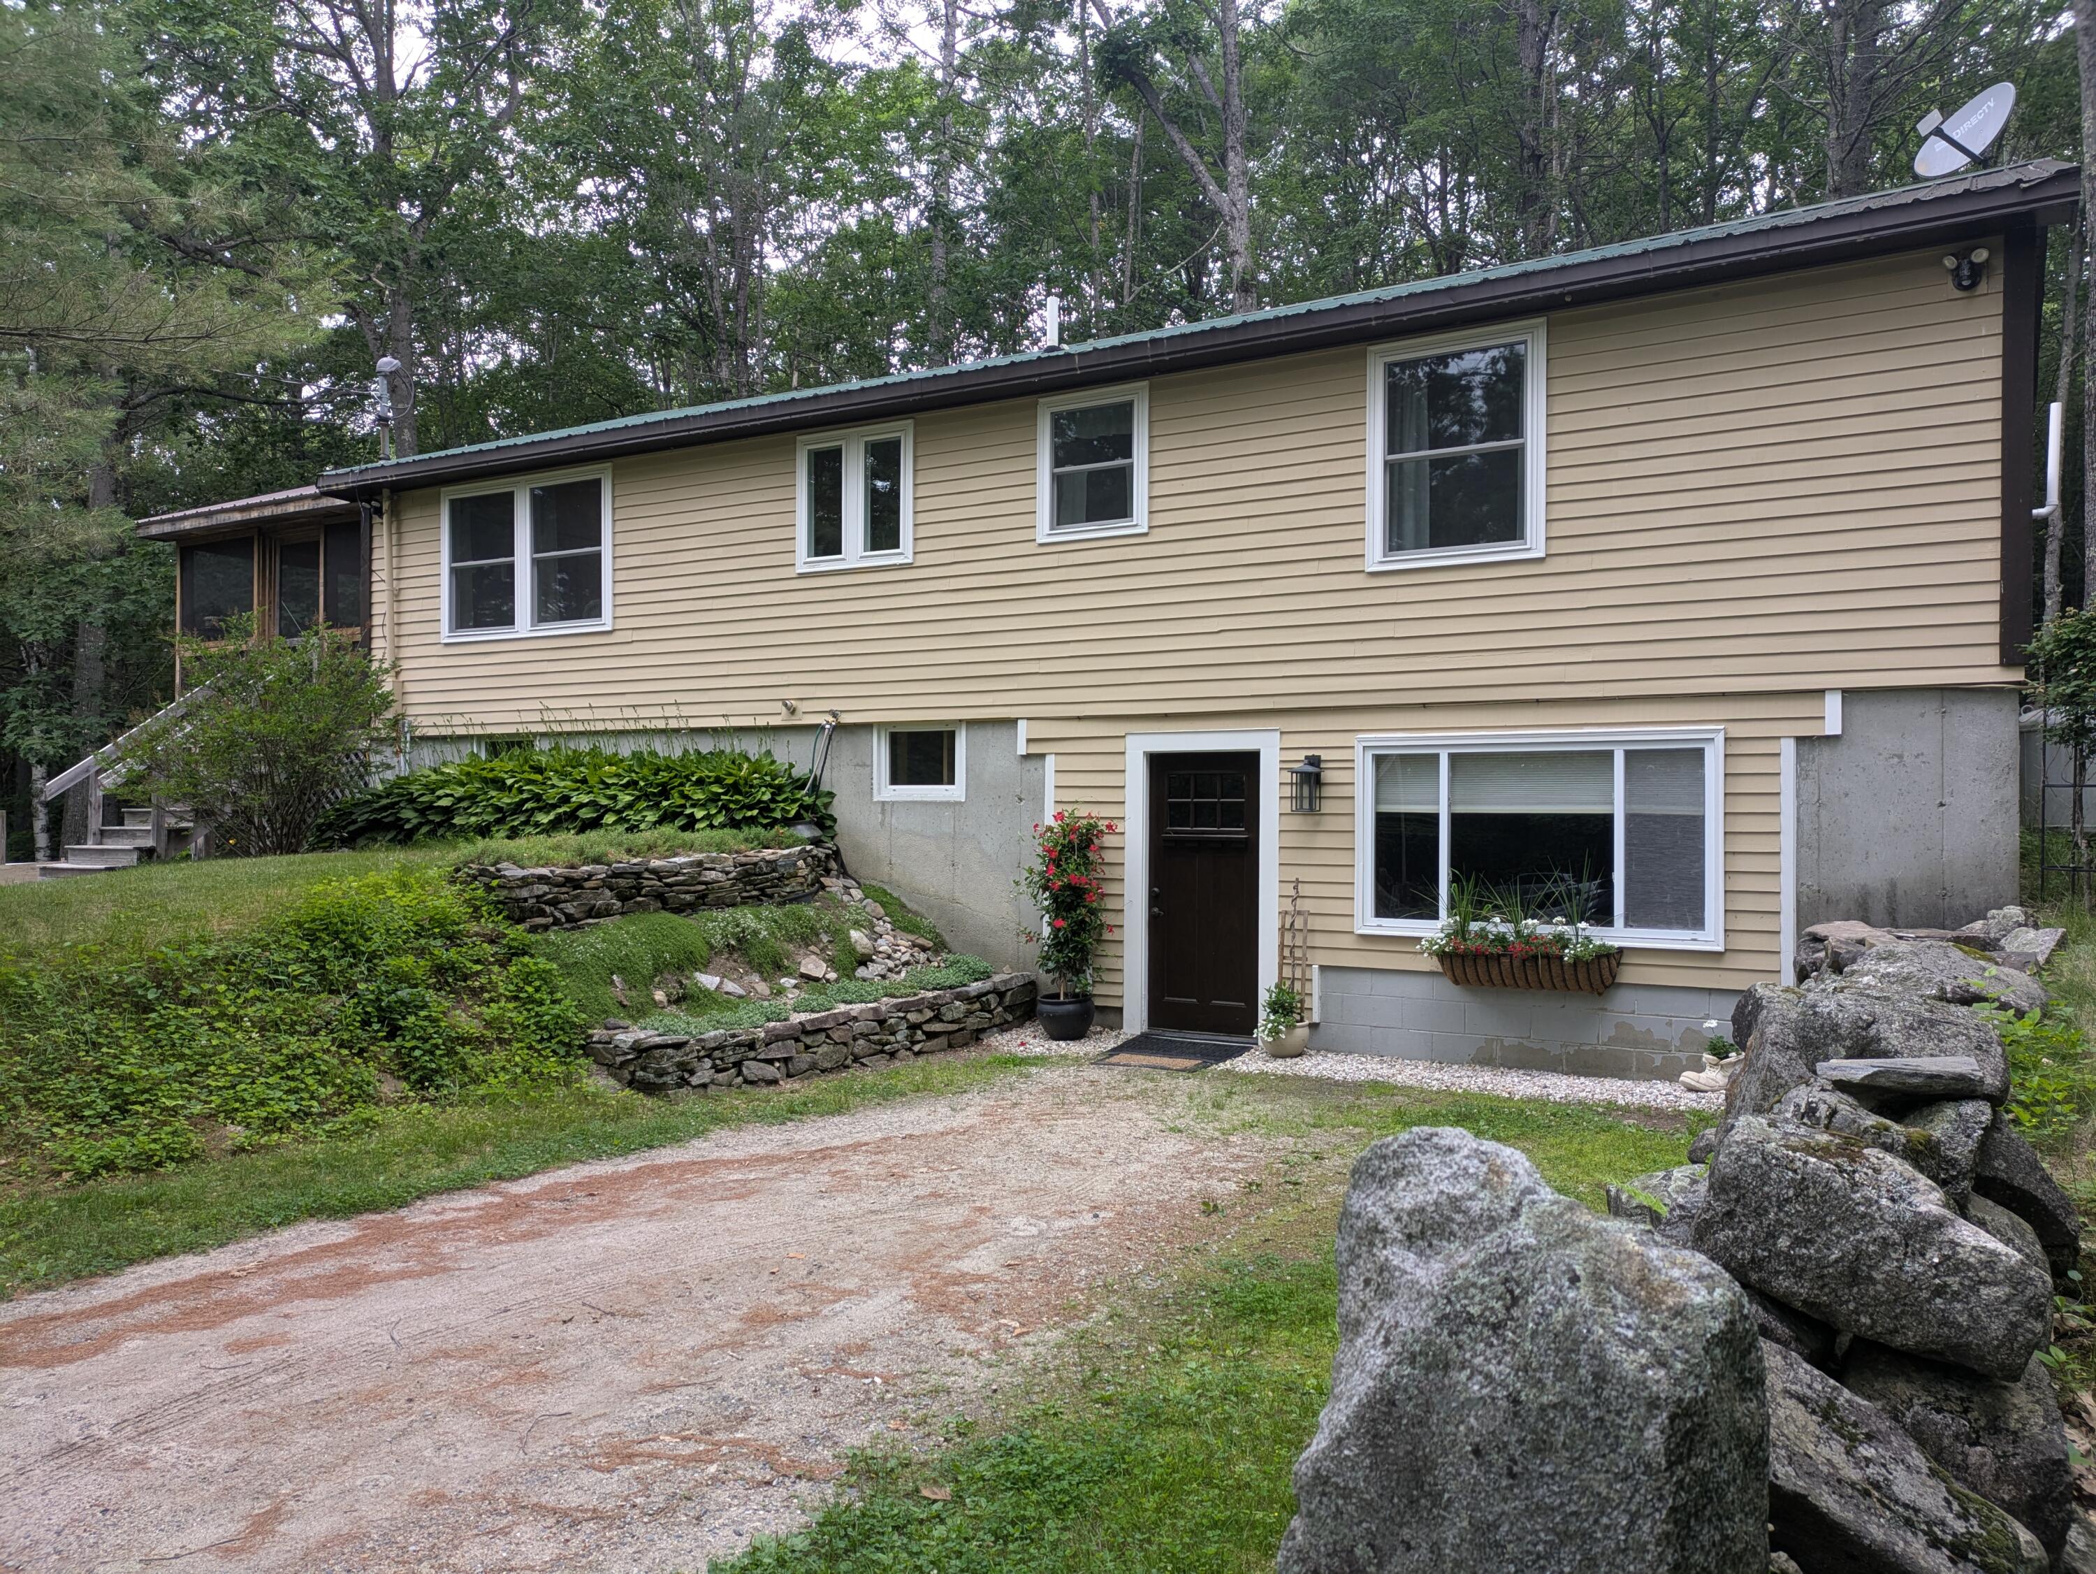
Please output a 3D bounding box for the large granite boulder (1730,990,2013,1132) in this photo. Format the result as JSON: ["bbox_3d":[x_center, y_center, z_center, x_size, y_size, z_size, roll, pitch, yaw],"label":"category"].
[{"bbox_3d":[3.417,1.165,6.300,1.050,0.580,0.800,0,-1,31],"label":"large granite boulder"}]

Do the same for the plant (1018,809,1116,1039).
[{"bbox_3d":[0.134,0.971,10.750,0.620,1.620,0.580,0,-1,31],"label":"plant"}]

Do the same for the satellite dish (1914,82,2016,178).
[{"bbox_3d":[7.149,-5.210,11.935,0.530,0.660,0.780,13,-6,-23],"label":"satellite dish"}]

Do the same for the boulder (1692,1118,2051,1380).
[{"bbox_3d":[1.902,1.052,3.500,0.800,0.550,0.600,0,-1,28],"label":"boulder"}]

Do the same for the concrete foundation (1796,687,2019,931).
[{"bbox_3d":[4.822,0.197,8.523,1.071,1.477,0.220,0,-1,31],"label":"concrete foundation"}]

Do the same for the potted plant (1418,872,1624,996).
[{"bbox_3d":[2.902,0.890,9.347,1.220,0.740,0.380,0,-1,31],"label":"potted plant"}]

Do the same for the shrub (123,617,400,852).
[{"bbox_3d":[-7.462,-0.464,14.300,2.300,2.200,2.200,1,-1,-28],"label":"shrub"}]

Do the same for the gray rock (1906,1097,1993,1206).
[{"bbox_3d":[2.462,1.014,4.150,0.290,0.320,0.380,0,-1,31],"label":"gray rock"}]

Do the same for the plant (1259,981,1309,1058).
[{"bbox_3d":[1.560,1.532,9.980,0.350,0.510,0.350,0,-1,0],"label":"plant"}]

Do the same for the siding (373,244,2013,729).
[{"bbox_3d":[-0.795,-1.761,11.849,14.079,2.460,0.180,0,-1,31],"label":"siding"}]

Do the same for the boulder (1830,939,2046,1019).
[{"bbox_3d":[4.349,0.960,7.400,0.950,0.420,0.700,0,-1,31],"label":"boulder"}]

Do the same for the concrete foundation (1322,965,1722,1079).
[{"bbox_3d":[3.036,1.502,9.551,2.766,0.604,0.200,0,-1,31],"label":"concrete foundation"}]

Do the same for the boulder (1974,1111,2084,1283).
[{"bbox_3d":[2.709,1.140,4.200,0.350,0.450,0.420,0,-1,33],"label":"boulder"}]

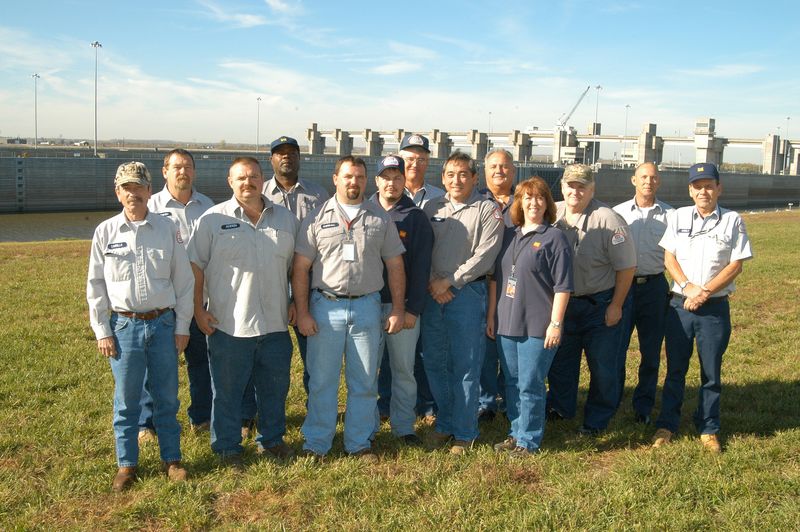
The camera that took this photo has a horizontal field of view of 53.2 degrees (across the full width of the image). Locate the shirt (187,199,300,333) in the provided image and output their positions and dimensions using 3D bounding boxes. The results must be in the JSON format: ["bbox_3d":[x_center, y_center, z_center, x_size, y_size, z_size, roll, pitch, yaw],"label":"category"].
[{"bbox_3d":[-0.899,0.008,4.590,0.600,0.812,0.380,-1,8,-17],"label":"shirt"}]

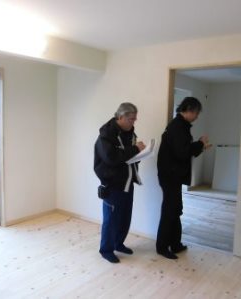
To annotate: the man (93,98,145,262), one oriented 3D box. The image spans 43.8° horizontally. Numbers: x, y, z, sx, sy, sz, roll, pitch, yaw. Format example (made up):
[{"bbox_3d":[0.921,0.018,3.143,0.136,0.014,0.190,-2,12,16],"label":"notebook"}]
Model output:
[{"bbox_3d":[0.000,0.335,3.118,0.500,1.640,0.540,6,7,35],"label":"man"}]

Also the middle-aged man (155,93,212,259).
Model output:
[{"bbox_3d":[0.677,0.313,3.245,0.560,1.700,0.500,1,6,-3],"label":"middle-aged man"}]

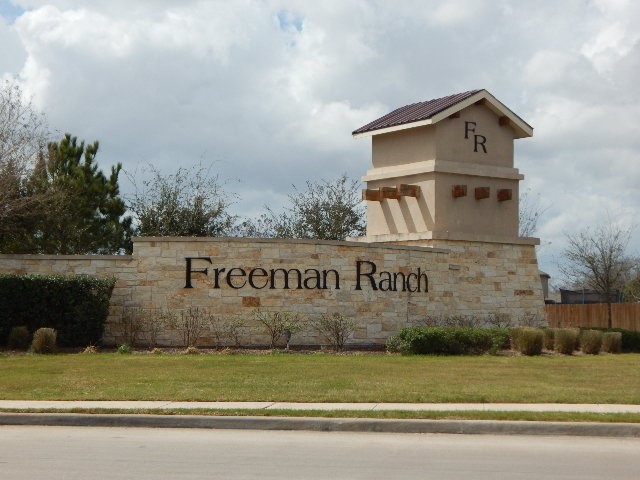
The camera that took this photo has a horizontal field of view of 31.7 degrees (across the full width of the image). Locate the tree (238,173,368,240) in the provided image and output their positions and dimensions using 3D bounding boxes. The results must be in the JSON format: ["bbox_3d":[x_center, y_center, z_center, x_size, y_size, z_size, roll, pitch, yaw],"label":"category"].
[{"bbox_3d":[-0.221,0.689,45.045,5.267,6.646,4.846,0,-4,0],"label":"tree"}]

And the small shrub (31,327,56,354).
[{"bbox_3d":[-6.614,2.418,27.000,0.610,0.646,0.610,1,-4,0],"label":"small shrub"}]

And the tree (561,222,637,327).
[{"bbox_3d":[12.391,1.729,50.000,3.369,5.098,3.369,1,-4,0],"label":"tree"}]

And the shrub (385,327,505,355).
[{"bbox_3d":[3.552,2.736,30.700,3.484,0.762,1.200,0,-4,0],"label":"shrub"}]

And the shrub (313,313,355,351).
[{"bbox_3d":[0.373,2.531,31.200,1.162,1.051,1.046,0,-4,0],"label":"shrub"}]

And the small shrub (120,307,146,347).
[{"bbox_3d":[-5.192,2.408,31.400,0.724,1.114,0.651,0,-4,0],"label":"small shrub"}]

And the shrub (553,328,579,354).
[{"bbox_3d":[6.623,2.727,30.300,0.645,0.699,0.613,0,-4,0],"label":"shrub"}]

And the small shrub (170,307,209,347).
[{"bbox_3d":[-3.633,2.408,31.400,1.058,1.114,0.952,0,-4,0],"label":"small shrub"}]

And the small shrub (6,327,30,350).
[{"bbox_3d":[-8.341,2.725,31.200,0.664,0.664,0.631,0,-4,0],"label":"small shrub"}]

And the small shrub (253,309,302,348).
[{"bbox_3d":[-1.180,2.484,31.300,1.277,1.055,1.149,0,-4,0],"label":"small shrub"}]

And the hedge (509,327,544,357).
[{"bbox_3d":[5.213,2.532,28.200,0.750,0.713,0.750,1,-4,0],"label":"hedge"}]

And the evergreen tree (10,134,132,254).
[{"bbox_3d":[-9.289,-0.071,42.086,4.543,7.793,4.180,0,-4,0],"label":"evergreen tree"}]

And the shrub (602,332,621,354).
[{"bbox_3d":[7.929,2.788,30.600,0.600,0.556,0.600,1,-4,0],"label":"shrub"}]

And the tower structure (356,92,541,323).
[{"bbox_3d":[3.715,-0.574,34.305,4.300,7.491,4.300,3,-4,-34],"label":"tower structure"}]

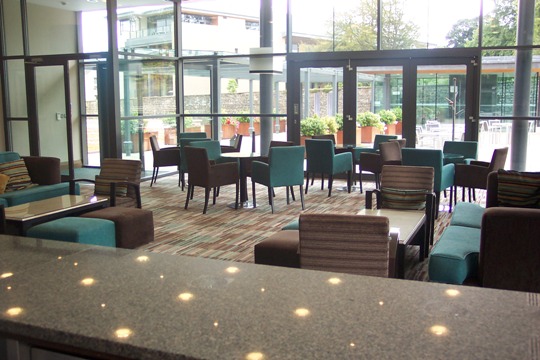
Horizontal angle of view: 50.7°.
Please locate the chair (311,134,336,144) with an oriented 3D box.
[{"bbox_3d":[1.113,-0.330,10.083,0.540,0.865,0.560,-6,10,-39],"label":"chair"}]

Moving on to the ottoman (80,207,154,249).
[{"bbox_3d":[-1.565,0.515,5.872,0.530,0.385,0.530,3,8,22],"label":"ottoman"}]

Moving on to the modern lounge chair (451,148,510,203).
[{"bbox_3d":[2.790,0.000,7.495,0.560,0.865,0.540,6,10,40],"label":"modern lounge chair"}]

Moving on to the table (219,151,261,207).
[{"bbox_3d":[-0.385,0.003,8.283,0.630,0.740,0.630,0,8,0],"label":"table"}]

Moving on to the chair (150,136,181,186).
[{"bbox_3d":[-1.885,-0.362,10.436,0.579,0.900,0.545,-1,8,-3],"label":"chair"}]

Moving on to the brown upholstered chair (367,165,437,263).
[{"bbox_3d":[1.359,0.291,5.832,0.620,0.810,0.690,3,8,20],"label":"brown upholstered chair"}]

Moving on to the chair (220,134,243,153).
[{"bbox_3d":[-0.802,-0.399,10.688,0.560,0.865,0.540,-2,8,-14],"label":"chair"}]

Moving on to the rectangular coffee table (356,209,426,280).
[{"bbox_3d":[0.903,0.582,4.726,0.600,0.450,1.200,3,8,22],"label":"rectangular coffee table"}]

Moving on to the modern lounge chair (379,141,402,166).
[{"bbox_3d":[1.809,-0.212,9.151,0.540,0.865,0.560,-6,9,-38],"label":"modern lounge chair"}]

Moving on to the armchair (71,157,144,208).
[{"bbox_3d":[-1.839,0.183,6.568,0.615,0.790,0.640,3,8,21],"label":"armchair"}]

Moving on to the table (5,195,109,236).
[{"bbox_3d":[-2.177,0.489,5.559,0.600,0.450,1.200,3,8,22],"label":"table"}]

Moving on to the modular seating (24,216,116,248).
[{"bbox_3d":[-1.847,0.579,5.258,0.600,0.345,0.600,3,8,22],"label":"modular seating"}]

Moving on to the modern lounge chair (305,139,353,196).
[{"bbox_3d":[0.945,-0.228,9.343,0.545,0.900,0.579,6,10,41],"label":"modern lounge chair"}]

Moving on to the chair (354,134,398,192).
[{"bbox_3d":[1.900,-0.344,10.164,0.579,0.900,0.545,-5,9,-33],"label":"chair"}]

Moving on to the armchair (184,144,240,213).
[{"bbox_3d":[-0.810,-0.027,7.842,0.560,0.865,0.540,-6,10,-39],"label":"armchair"}]

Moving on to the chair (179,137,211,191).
[{"bbox_3d":[-1.233,-0.299,9.942,0.545,0.900,0.579,0,8,4],"label":"chair"}]

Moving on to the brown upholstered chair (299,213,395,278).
[{"bbox_3d":[0.508,0.551,3.668,0.615,0.790,0.640,2,8,15],"label":"brown upholstered chair"}]

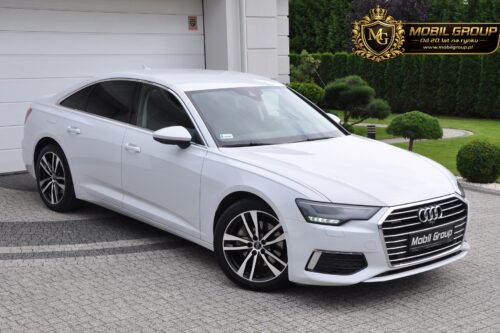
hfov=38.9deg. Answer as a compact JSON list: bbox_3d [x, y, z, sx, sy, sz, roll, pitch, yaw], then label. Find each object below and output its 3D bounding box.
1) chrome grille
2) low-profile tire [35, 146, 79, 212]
[{"bbox_3d":[1.255,0.438,4.945,1.100,0.420,0.180,-7,7,-42],"label":"chrome grille"},{"bbox_3d":[-1.926,0.101,7.284,0.240,0.700,0.700,-7,14,-43],"label":"low-profile tire"}]

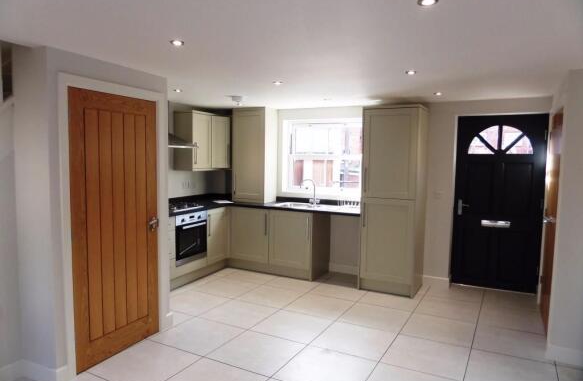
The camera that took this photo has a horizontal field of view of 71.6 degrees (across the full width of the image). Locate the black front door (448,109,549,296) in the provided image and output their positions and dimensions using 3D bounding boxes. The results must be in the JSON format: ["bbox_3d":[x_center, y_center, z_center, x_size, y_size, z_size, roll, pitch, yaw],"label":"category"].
[{"bbox_3d":[2.339,0.151,4.598,0.910,2.000,0.060,3,5,27],"label":"black front door"}]

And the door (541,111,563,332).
[{"bbox_3d":[2.461,0.263,3.827,0.040,1.980,0.760,3,5,27],"label":"door"}]

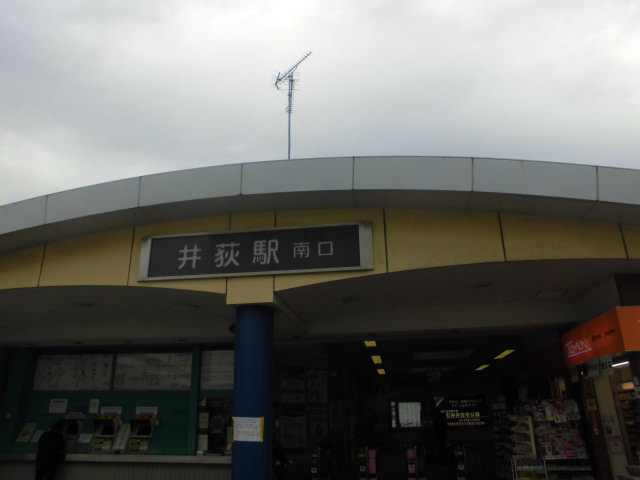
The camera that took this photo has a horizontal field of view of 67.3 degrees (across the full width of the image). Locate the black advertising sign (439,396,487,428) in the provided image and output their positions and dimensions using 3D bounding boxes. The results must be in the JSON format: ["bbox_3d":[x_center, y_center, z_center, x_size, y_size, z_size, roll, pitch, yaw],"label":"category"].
[{"bbox_3d":[4.508,5.369,15.048,1.500,0.910,0.100,-4,-20,8],"label":"black advertising sign"}]

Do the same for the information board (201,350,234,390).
[{"bbox_3d":[-1.883,2.517,9.316,0.870,0.730,0.060,-4,-20,8],"label":"information board"}]

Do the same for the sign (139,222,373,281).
[{"bbox_3d":[-0.831,0.181,6.071,3.000,0.600,0.150,-4,-20,8],"label":"sign"}]

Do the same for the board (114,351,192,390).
[{"bbox_3d":[-3.297,2.603,9.511,1.620,0.710,0.060,-4,-20,8],"label":"board"}]

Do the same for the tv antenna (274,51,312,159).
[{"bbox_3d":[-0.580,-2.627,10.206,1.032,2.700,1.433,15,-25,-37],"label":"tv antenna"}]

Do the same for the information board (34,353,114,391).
[{"bbox_3d":[-4.984,2.688,9.750,1.700,0.710,0.060,-4,-20,8],"label":"information board"}]

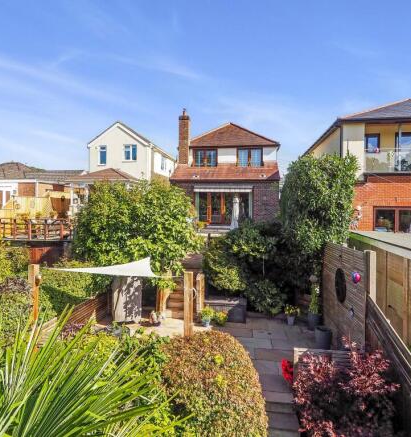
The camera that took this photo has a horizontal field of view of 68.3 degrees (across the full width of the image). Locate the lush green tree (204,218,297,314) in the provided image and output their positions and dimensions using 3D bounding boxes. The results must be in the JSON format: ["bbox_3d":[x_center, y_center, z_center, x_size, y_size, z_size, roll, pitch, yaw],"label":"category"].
[{"bbox_3d":[1.390,1.430,9.800,2.950,2.800,2.500,0,0,6],"label":"lush green tree"}]

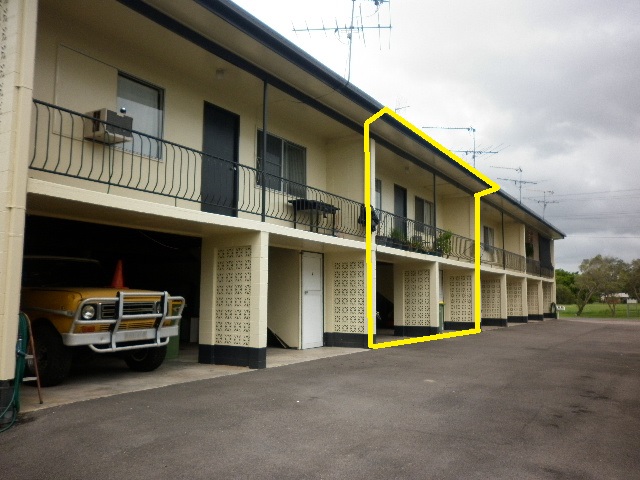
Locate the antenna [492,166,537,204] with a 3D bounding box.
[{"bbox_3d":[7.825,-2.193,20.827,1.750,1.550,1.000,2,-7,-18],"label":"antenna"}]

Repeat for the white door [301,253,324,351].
[{"bbox_3d":[-0.165,1.358,11.738,0.060,2.137,0.868,-4,-8,33],"label":"white door"}]

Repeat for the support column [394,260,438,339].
[{"bbox_3d":[2.813,1.741,15.063,1.282,2.132,0.190,-4,-8,33],"label":"support column"}]

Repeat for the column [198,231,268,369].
[{"bbox_3d":[-1.438,0.993,8.592,1.315,2.132,0.190,-4,-8,33],"label":"column"}]

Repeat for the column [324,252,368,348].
[{"bbox_3d":[0.674,1.363,11.791,1.282,2.132,0.190,-4,-8,33],"label":"column"}]

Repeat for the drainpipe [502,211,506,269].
[{"bbox_3d":[7.648,0.027,21.605,0.070,2.387,0.070,-4,-8,33],"label":"drainpipe"}]

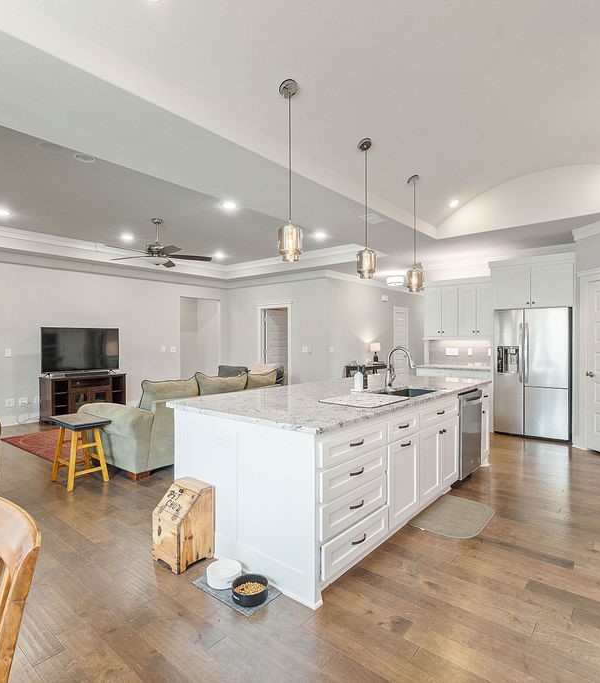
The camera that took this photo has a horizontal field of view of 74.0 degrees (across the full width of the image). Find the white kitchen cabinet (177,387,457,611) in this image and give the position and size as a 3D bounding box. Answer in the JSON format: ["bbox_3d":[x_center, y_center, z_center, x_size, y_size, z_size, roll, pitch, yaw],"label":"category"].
[{"bbox_3d":[0.304,0.891,3.178,1.230,0.878,2.160,0,0,40],"label":"white kitchen cabinet"}]

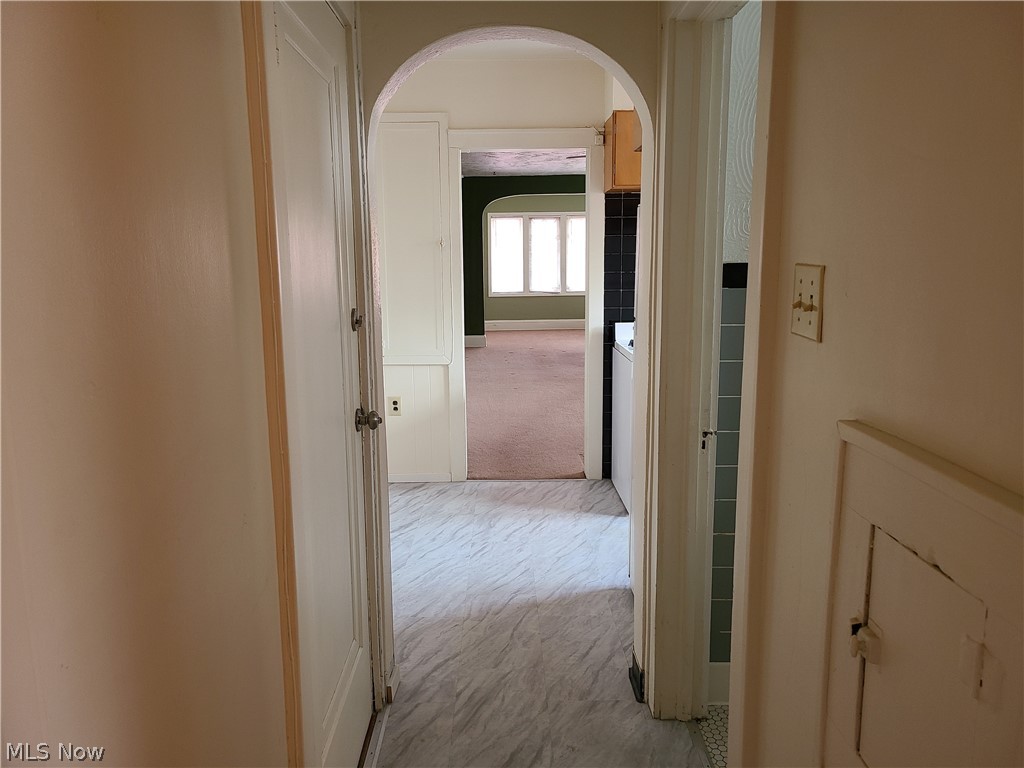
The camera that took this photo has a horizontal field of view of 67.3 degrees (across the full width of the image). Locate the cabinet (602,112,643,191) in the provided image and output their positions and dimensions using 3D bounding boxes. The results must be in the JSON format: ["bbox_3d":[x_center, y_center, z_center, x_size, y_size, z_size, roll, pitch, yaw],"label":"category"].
[{"bbox_3d":[0.861,-1.306,4.356,0.630,0.410,0.365,-1,10,0],"label":"cabinet"}]

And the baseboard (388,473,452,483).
[{"bbox_3d":[-0.621,0.591,4.842,0.484,0.058,0.018,-1,10,0],"label":"baseboard"}]

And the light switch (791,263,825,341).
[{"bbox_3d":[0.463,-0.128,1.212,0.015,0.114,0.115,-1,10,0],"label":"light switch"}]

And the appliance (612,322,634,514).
[{"bbox_3d":[0.973,0.169,4.444,0.680,1.000,0.680,-1,10,0],"label":"appliance"}]

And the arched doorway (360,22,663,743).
[{"bbox_3d":[-0.004,0.004,2.346,0.840,2.035,0.145,-1,10,0],"label":"arched doorway"}]

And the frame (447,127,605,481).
[{"bbox_3d":[0.087,-0.450,4.718,0.933,2.141,0.125,-1,10,0],"label":"frame"}]

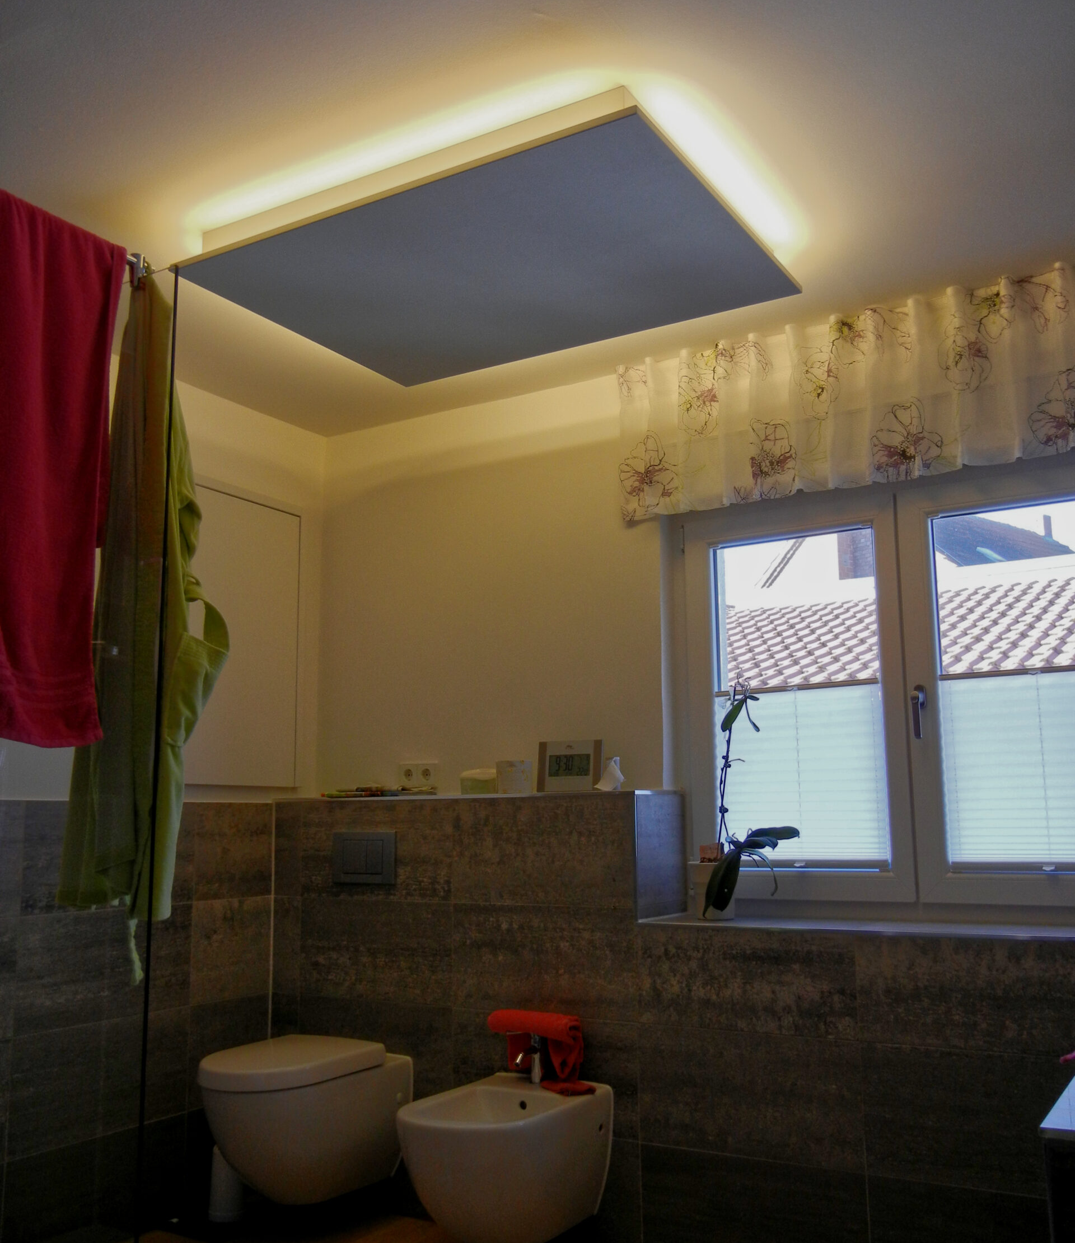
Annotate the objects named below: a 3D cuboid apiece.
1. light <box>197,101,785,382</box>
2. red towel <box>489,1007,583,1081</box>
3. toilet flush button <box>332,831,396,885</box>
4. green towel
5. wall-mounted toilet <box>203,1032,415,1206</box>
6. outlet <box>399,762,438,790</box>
[{"bbox_3d":[-0.099,-0.852,2.935,1.186,0.097,0.892,-6,-11,31],"label":"light"},{"bbox_3d":[-0.007,1.148,3.364,0.290,0.185,0.105,-6,-11,31],"label":"red towel"},{"bbox_3d":[-0.544,0.735,3.863,0.249,0.162,0.015,-6,-11,31],"label":"toilet flush button"},{"bbox_3d":[-0.666,-0.036,2.114,0.280,1.120,0.160,-6,-11,31],"label":"green towel"},{"bbox_3d":[-0.685,1.421,3.506,0.375,0.410,0.585,-6,-11,31],"label":"wall-mounted toilet"},{"bbox_3d":[-0.389,0.500,4.007,0.155,0.082,0.012,-6,-11,31],"label":"outlet"}]

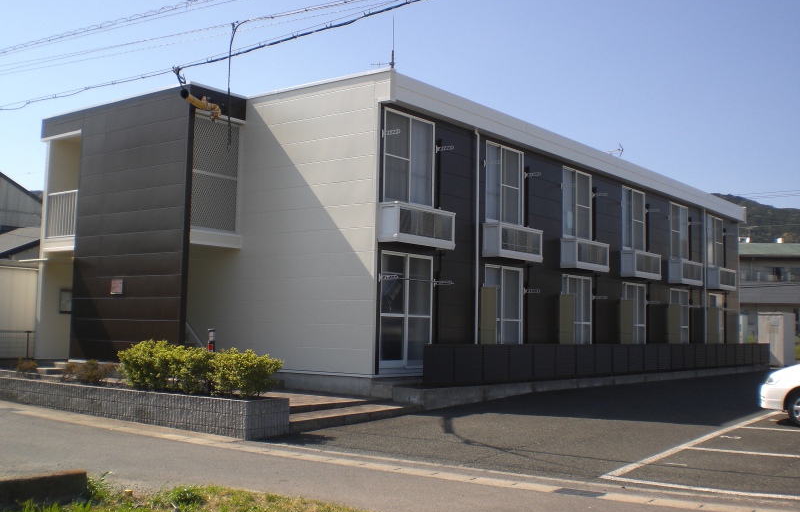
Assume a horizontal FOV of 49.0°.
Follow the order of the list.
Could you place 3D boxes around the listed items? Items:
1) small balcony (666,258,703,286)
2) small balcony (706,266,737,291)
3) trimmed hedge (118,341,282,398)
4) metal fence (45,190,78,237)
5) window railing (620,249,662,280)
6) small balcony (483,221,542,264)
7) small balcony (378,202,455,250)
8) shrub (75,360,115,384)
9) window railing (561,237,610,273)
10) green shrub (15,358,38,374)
[{"bbox_3d":[9.260,0.567,28.413,0.437,0.741,1.895,-2,-6,38],"label":"small balcony"},{"bbox_3d":[11.457,0.843,31.215,0.437,0.741,1.895,-2,-6,38],"label":"small balcony"},{"bbox_3d":[-3.397,1.880,14.522,3.478,0.837,0.857,-2,-6,38],"label":"trimmed hedge"},{"bbox_3d":[-7.857,-0.943,20.417,1.210,1.068,0.071,-2,-6,38],"label":"metal fence"},{"bbox_3d":[7.055,0.290,25.600,0.437,0.741,1.895,-2,-6,38],"label":"window railing"},{"bbox_3d":[2.587,-0.272,19.902,0.437,0.741,1.895,-2,-6,38],"label":"small balcony"},{"bbox_3d":[0.362,-0.552,17.066,0.437,0.741,1.895,-2,-6,38],"label":"small balcony"},{"bbox_3d":[-5.665,2.156,16.273,0.786,0.464,0.625,-2,-6,38],"label":"shrub"},{"bbox_3d":[4.817,0.008,22.747,0.437,0.741,1.895,-2,-6,38],"label":"window railing"},{"bbox_3d":[-7.532,2.254,17.727,0.504,0.363,0.454,-2,-6,38],"label":"green shrub"}]

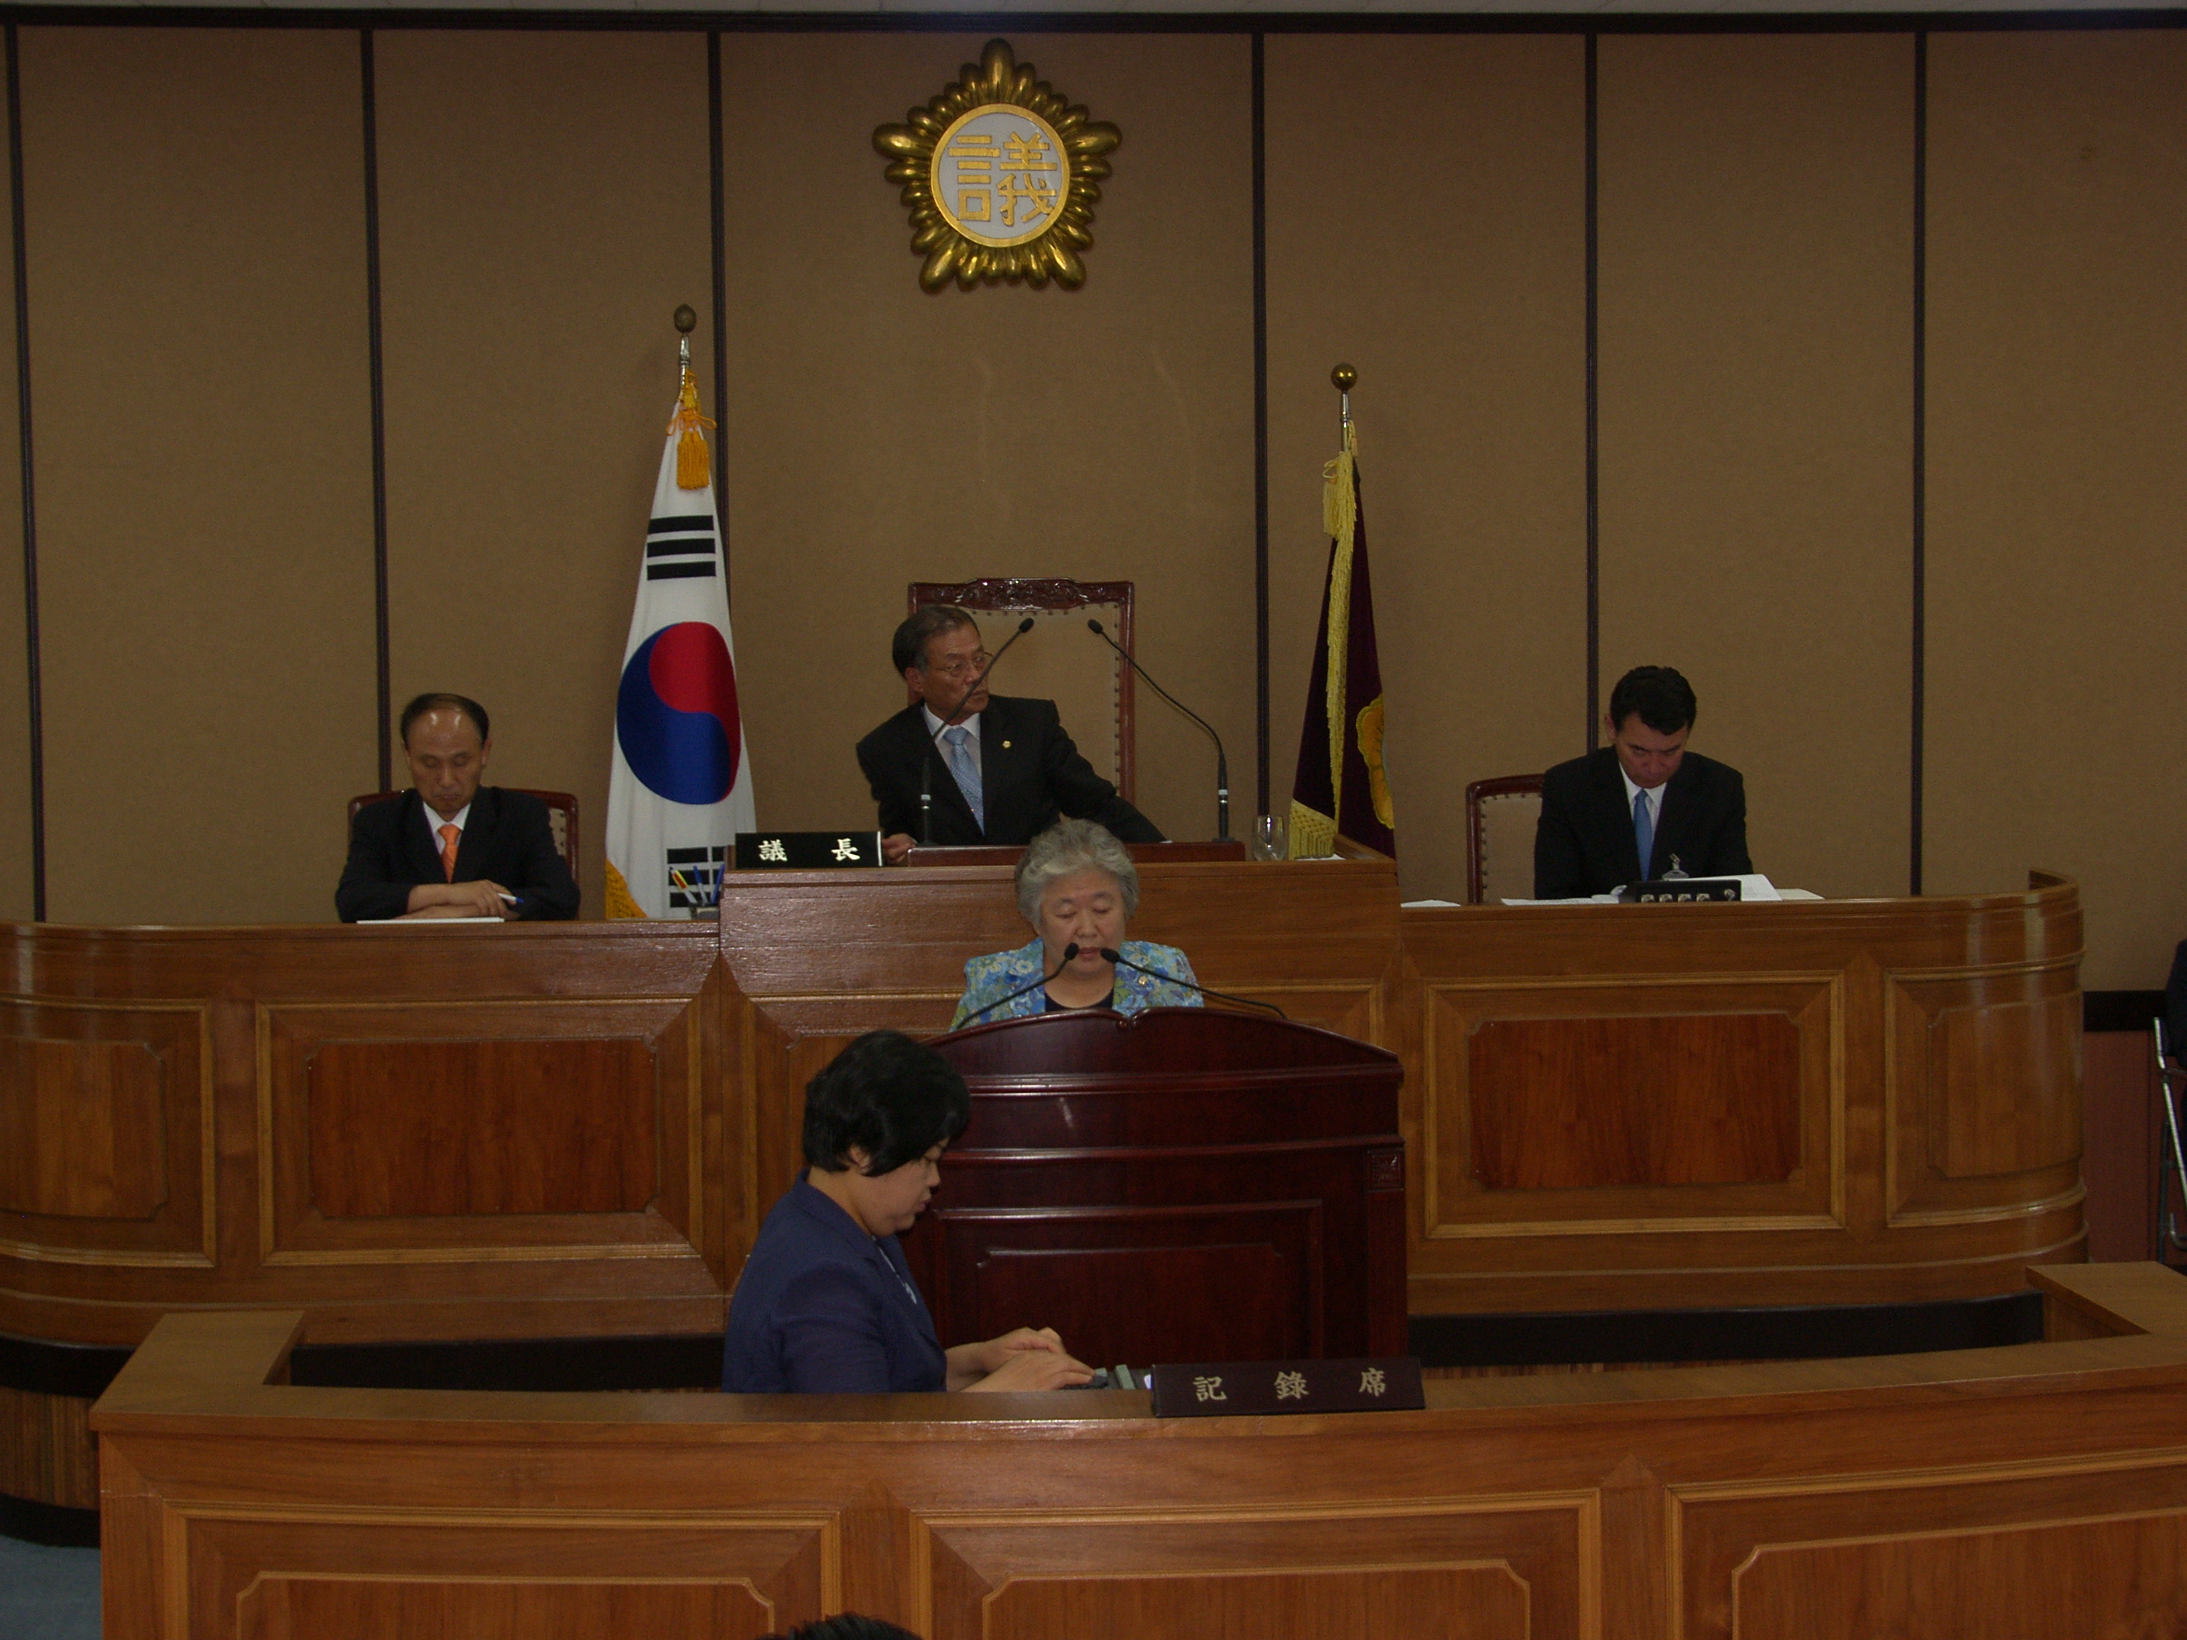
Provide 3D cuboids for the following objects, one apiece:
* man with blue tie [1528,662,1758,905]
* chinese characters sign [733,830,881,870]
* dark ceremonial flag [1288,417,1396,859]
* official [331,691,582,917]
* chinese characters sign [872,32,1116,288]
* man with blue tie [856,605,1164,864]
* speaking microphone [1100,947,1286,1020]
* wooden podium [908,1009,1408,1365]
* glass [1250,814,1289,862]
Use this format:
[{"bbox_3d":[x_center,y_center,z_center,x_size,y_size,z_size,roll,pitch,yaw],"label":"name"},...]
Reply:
[{"bbox_3d":[1.193,0.312,8.719,0.500,1.280,0.780,-1,3,-7],"label":"man with blue tie"},{"bbox_3d":[-0.566,0.061,8.120,0.290,0.075,0.060,-1,3,-2],"label":"chinese characters sign"},{"bbox_3d":[0.571,-0.233,9.340,0.290,1.360,0.240,-1,3,-5],"label":"dark ceremonial flag"},{"bbox_3d":[-1.303,0.382,8.469,0.520,1.280,0.780,-1,3,-4],"label":"official"},{"bbox_3d":[-0.226,-1.537,9.630,0.595,0.600,0.070,-1,3,-5],"label":"chinese characters sign"},{"bbox_3d":[-0.161,0.216,8.600,0.640,1.320,0.780,-1,3,-7],"label":"man with blue tie"},{"bbox_3d":[0.170,0.290,6.880,0.340,0.160,0.060,1,4,27],"label":"speaking microphone"},{"bbox_3d":[0.021,0.860,6.990,0.920,1.140,0.560,-1,3,-9],"label":"wooden podium"},{"bbox_3d":[0.354,0.036,8.270,0.070,0.095,0.070,-1,3,-5],"label":"glass"}]

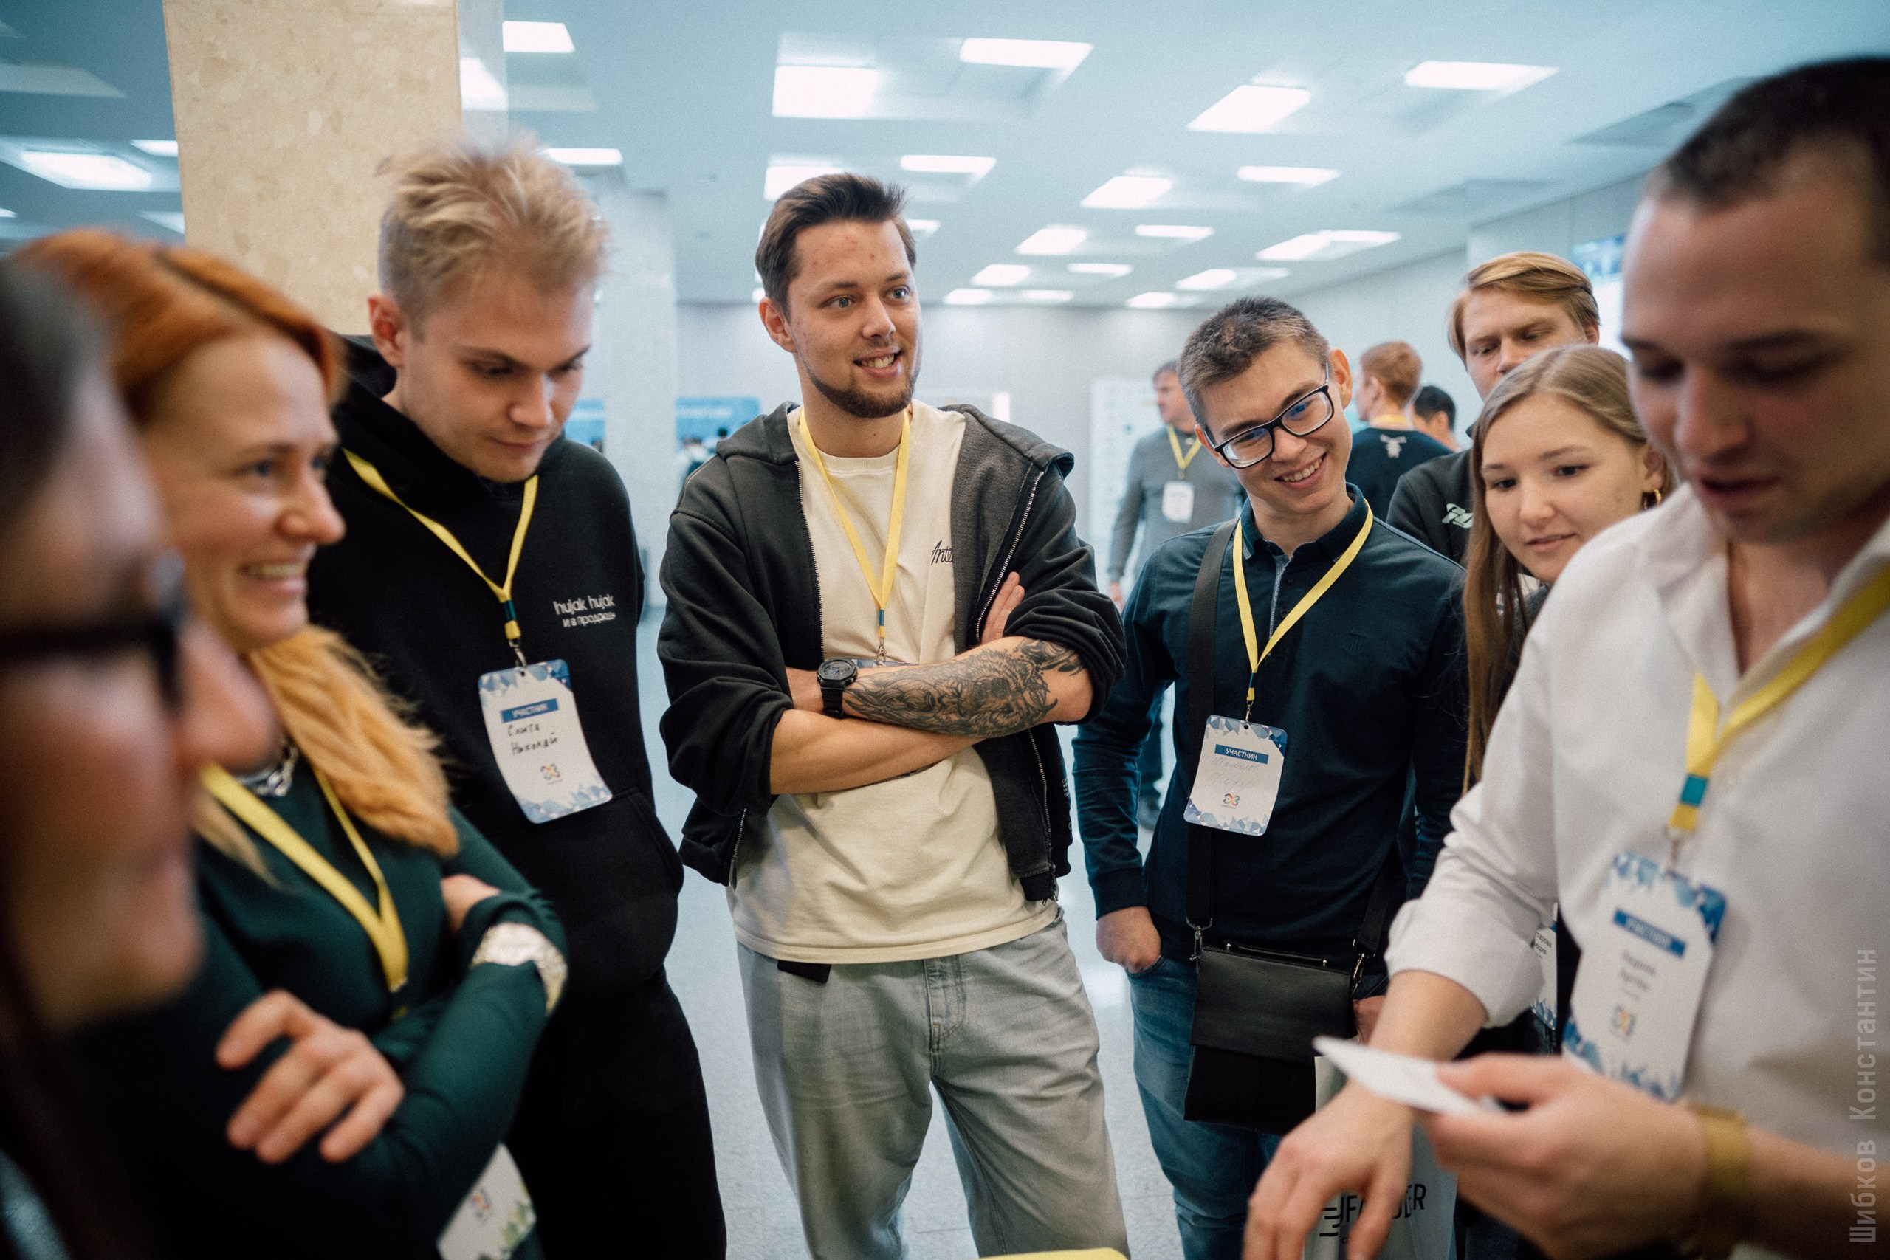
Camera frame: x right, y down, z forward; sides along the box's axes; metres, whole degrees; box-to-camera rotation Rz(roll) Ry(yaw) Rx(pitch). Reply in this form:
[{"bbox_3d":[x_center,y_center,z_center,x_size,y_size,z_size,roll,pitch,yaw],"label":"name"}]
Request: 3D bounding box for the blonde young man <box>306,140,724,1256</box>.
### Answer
[{"bbox_3d":[-0.455,0.442,1.297,0.350,1.800,0.510,6,10,37],"label":"blonde young man"}]

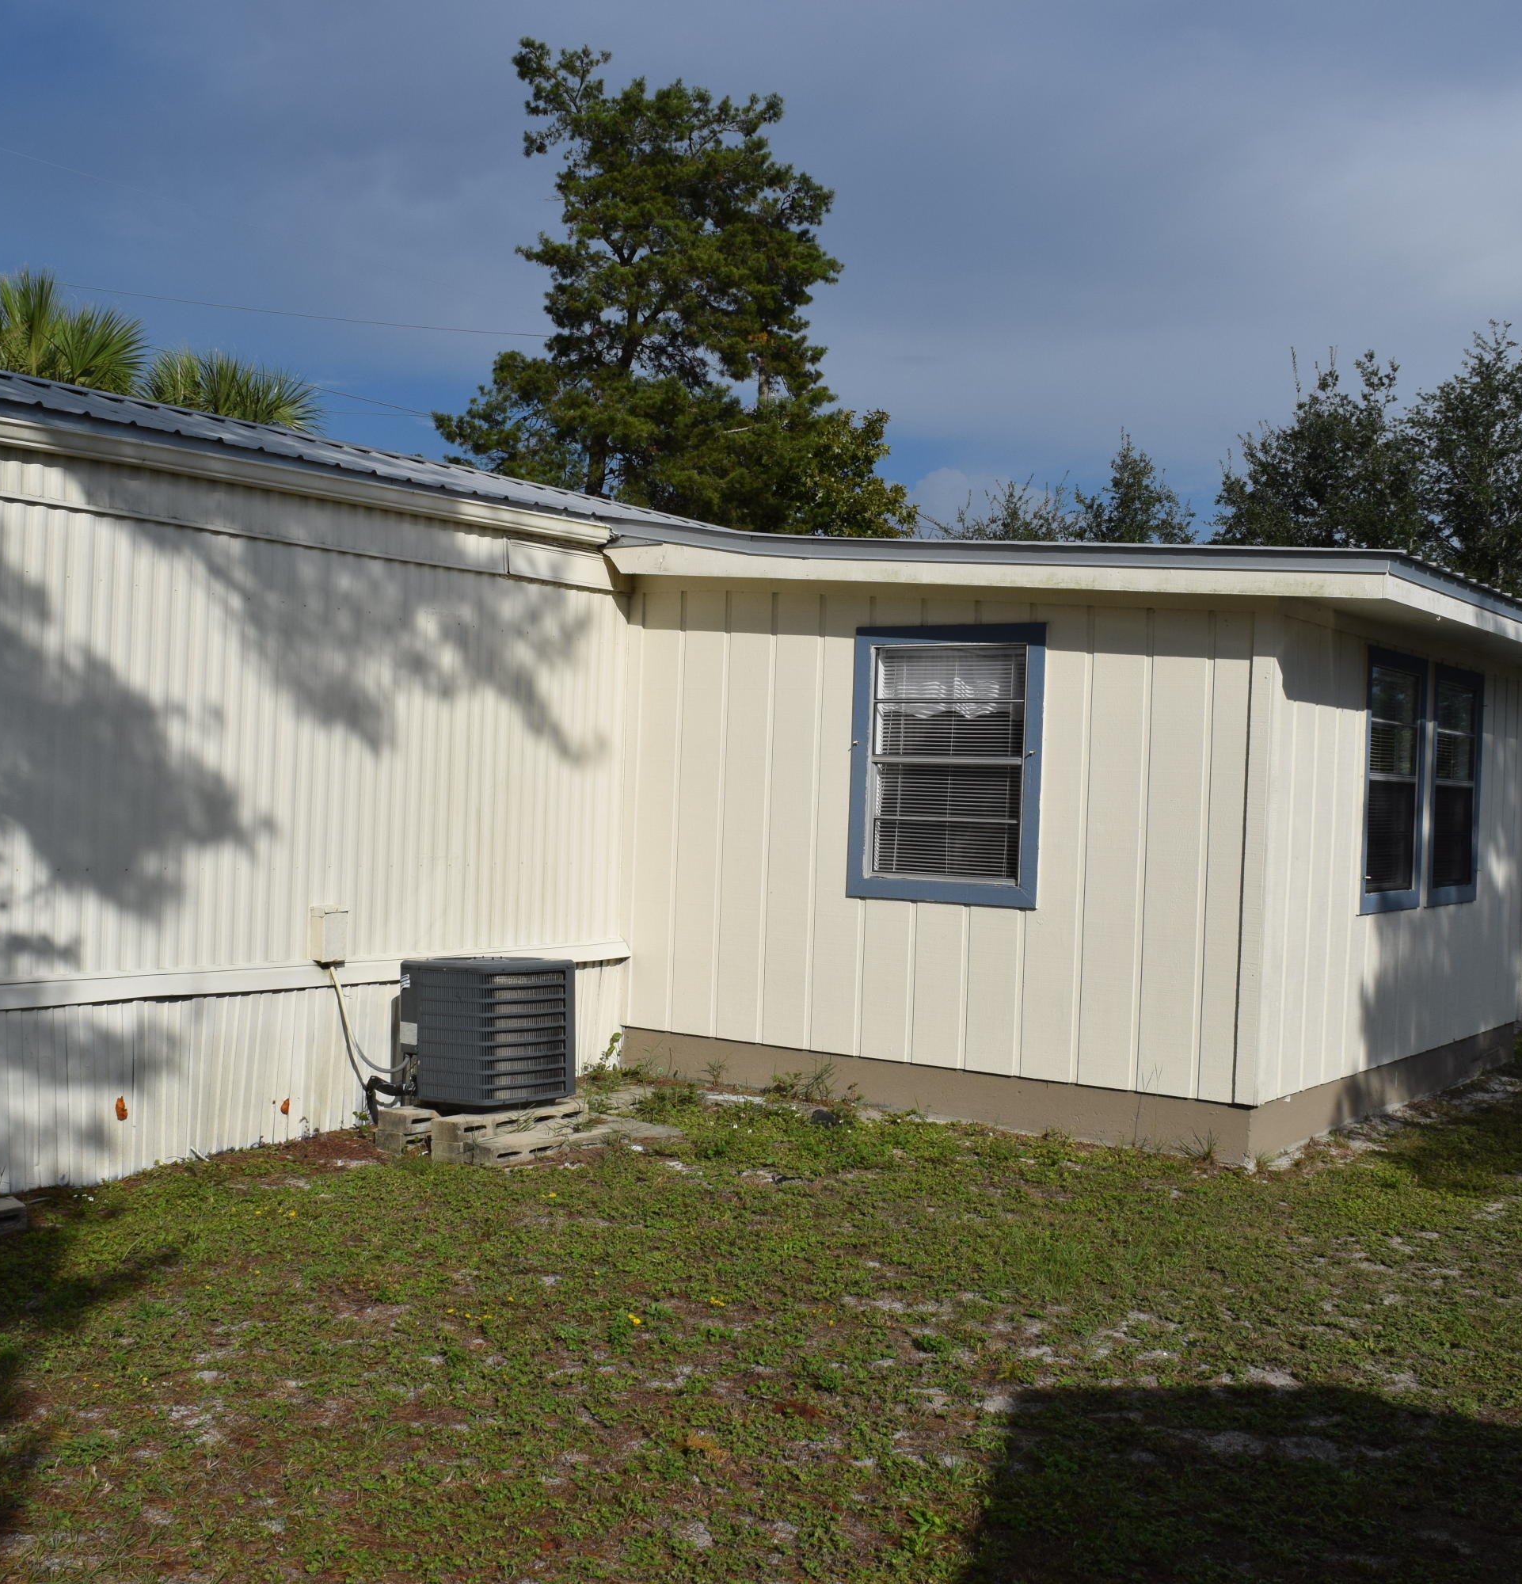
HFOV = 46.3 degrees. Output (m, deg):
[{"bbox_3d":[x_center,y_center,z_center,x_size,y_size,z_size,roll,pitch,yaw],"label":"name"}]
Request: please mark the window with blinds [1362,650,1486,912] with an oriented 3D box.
[{"bbox_3d":[3.709,-0.028,9.937,0.100,1.370,2.200,2,0,36],"label":"window with blinds"}]

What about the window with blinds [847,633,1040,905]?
[{"bbox_3d":[0.908,-0.135,8.898,1.090,1.380,0.090,2,0,36],"label":"window with blinds"}]

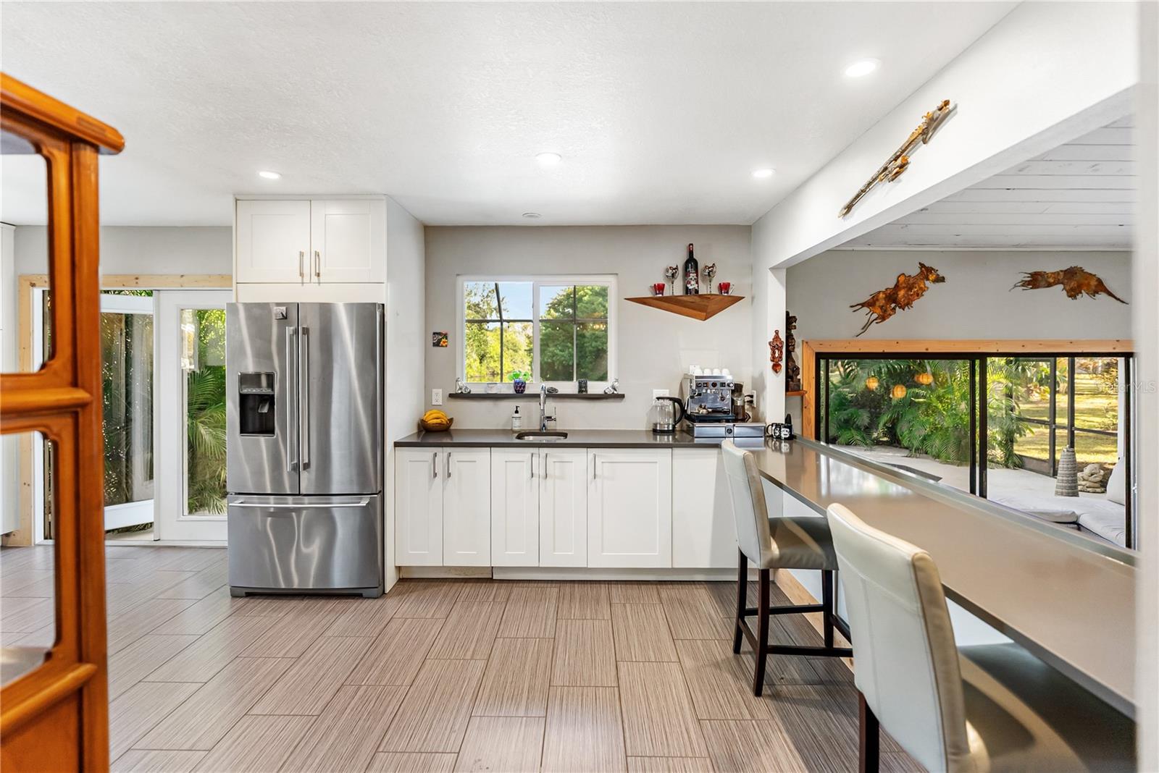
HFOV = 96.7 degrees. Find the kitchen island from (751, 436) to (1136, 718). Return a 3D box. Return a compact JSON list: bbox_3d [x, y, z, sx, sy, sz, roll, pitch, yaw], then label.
[{"bbox_3d":[1.161,0.878,2.020,0.606,0.919,2.778,0,3,1],"label":"kitchen island"}]

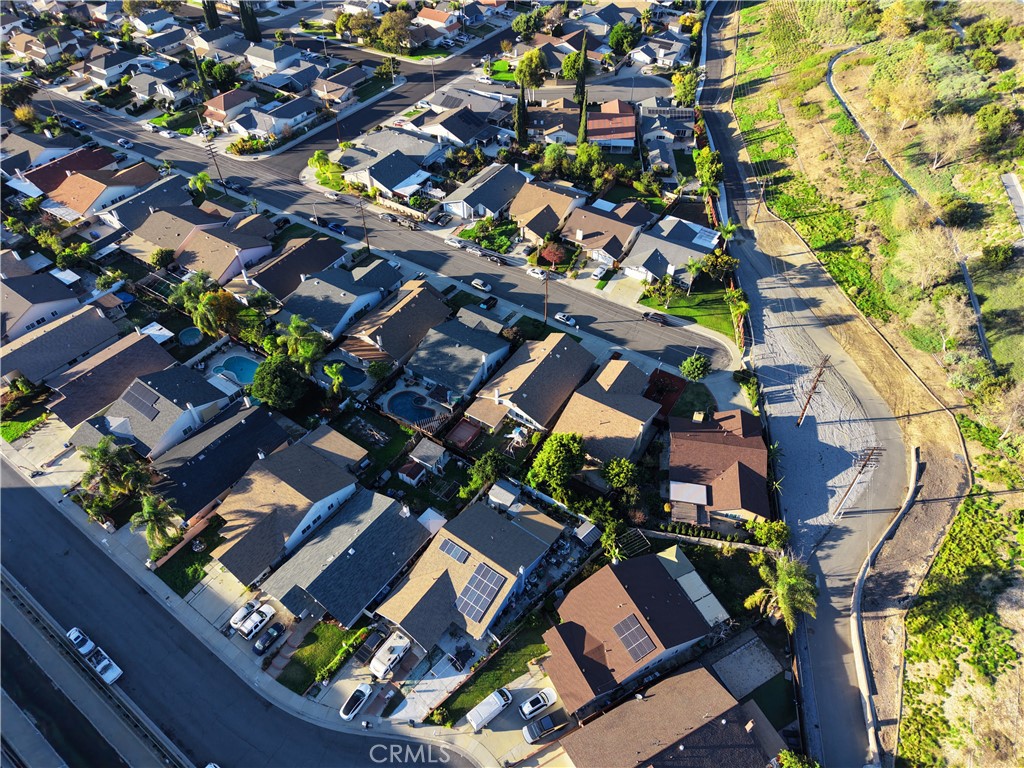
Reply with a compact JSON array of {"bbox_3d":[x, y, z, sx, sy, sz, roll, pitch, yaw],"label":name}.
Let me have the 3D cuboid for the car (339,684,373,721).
[{"bbox_3d":[-19.851,40.477,86.579,1.870,1.450,4.720,24,50,22],"label":"car"}]

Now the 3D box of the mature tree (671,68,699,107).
[{"bbox_3d":[54.517,-93.097,214.966,8.000,12.500,8.000,-1,44,0],"label":"mature tree"}]

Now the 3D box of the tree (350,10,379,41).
[{"bbox_3d":[-54.129,-131.194,249.691,10.000,10.400,9.600,-1,46,0],"label":"tree"}]

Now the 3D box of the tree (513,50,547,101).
[{"bbox_3d":[5.913,-98.765,218.127,9.500,17.000,9.500,-1,44,0],"label":"tree"}]

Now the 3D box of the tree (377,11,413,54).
[{"bbox_3d":[-41.696,-125.024,241.529,12.400,13.000,11.800,-1,46,0],"label":"tree"}]

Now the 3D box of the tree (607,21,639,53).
[{"bbox_3d":[38.892,-120.824,237.359,10.200,10.500,9.800,-1,46,0],"label":"tree"}]

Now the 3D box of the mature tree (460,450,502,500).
[{"bbox_3d":[-4.880,14.387,107.530,6.700,7.600,6.400,-1,46,0],"label":"mature tree"}]

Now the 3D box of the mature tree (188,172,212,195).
[{"bbox_3d":[-81.453,-51.929,178.833,6.000,6.800,6.000,-1,44,0],"label":"mature tree"}]

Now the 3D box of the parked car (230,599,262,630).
[{"bbox_3d":[-36.310,31.240,92.660,1.800,1.580,4.400,27,51,25],"label":"parked car"}]

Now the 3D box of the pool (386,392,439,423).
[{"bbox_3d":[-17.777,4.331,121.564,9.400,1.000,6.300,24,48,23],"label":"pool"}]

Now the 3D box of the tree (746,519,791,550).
[{"bbox_3d":[37.633,22.687,100.111,5.800,5.200,5.200,-1,46,0],"label":"tree"}]

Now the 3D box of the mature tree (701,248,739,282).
[{"bbox_3d":[45.499,-25.264,149.622,8.000,7.500,8.000,-1,44,0],"label":"mature tree"}]

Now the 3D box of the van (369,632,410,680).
[{"bbox_3d":[-16.390,36.530,91.600,2.300,2.600,5.500,23,48,23],"label":"van"}]

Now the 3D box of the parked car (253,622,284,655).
[{"bbox_3d":[-32.906,34.692,92.553,1.820,1.450,4.700,24,51,23],"label":"parked car"}]

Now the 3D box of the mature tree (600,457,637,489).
[{"bbox_3d":[16.957,14.457,108.518,5.500,5.400,5.400,-1,46,0],"label":"mature tree"}]

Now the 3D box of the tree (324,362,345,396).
[{"bbox_3d":[-31.000,-0.390,120.100,3.700,8.200,3.700,0,44,0],"label":"tree"}]

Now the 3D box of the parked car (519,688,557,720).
[{"bbox_3d":[3.217,40.375,86.090,4.800,1.670,1.900,-25,49,-23],"label":"parked car"}]

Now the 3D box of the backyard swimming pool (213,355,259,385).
[{"bbox_3d":[-49.667,-2.319,125.504,9.300,1.000,5.800,18,46,18],"label":"backyard swimming pool"}]

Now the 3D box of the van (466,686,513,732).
[{"bbox_3d":[-2.763,40.729,85.212,5.850,2.500,2.050,-28,51,-25],"label":"van"}]

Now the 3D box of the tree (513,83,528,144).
[{"bbox_3d":[2.473,-74.055,186.966,3.900,18.000,3.700,-1,46,0],"label":"tree"}]

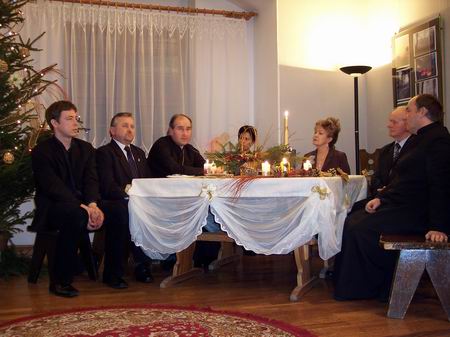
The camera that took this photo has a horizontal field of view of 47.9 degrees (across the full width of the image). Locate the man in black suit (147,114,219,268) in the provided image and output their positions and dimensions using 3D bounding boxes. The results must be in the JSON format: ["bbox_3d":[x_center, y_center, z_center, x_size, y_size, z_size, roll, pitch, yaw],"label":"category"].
[{"bbox_3d":[-0.338,0.206,4.288,0.650,1.300,0.520,-1,-1,42],"label":"man in black suit"}]

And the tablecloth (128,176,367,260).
[{"bbox_3d":[0.294,0.330,4.004,1.440,0.520,1.490,-1,-1,25],"label":"tablecloth"}]

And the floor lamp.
[{"bbox_3d":[1.239,-0.056,4.751,0.305,1.800,0.305,-1,-1,0],"label":"floor lamp"}]

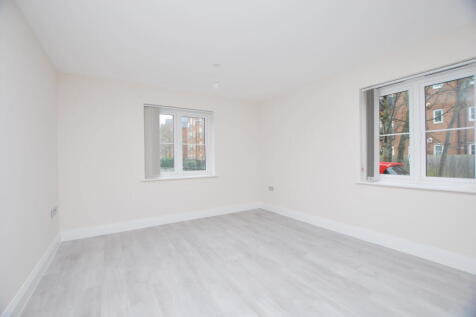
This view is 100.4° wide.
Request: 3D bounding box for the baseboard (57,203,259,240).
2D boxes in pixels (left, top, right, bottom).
[{"bbox_3d":[-0.966,1.066,3.581,3.450,0.147,0.020,-1,0,-29],"label":"baseboard"}]

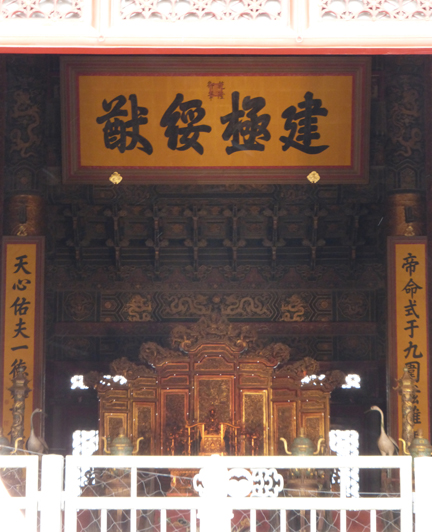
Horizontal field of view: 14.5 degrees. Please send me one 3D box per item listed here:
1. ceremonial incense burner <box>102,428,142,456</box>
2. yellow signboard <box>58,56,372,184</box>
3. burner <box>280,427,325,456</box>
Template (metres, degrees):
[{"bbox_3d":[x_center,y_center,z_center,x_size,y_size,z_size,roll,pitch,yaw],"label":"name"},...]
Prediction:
[{"bbox_3d":[-1.581,3.177,28.800,0.720,0.860,0.460,0,-9,0],"label":"ceremonial incense burner"},{"bbox_3d":[0.000,-3.160,36.800,6.670,2.750,0.270,0,13,-1],"label":"yellow signboard"},{"bbox_3d":[1.470,3.177,28.800,0.750,0.860,0.460,0,-9,0],"label":"burner"}]

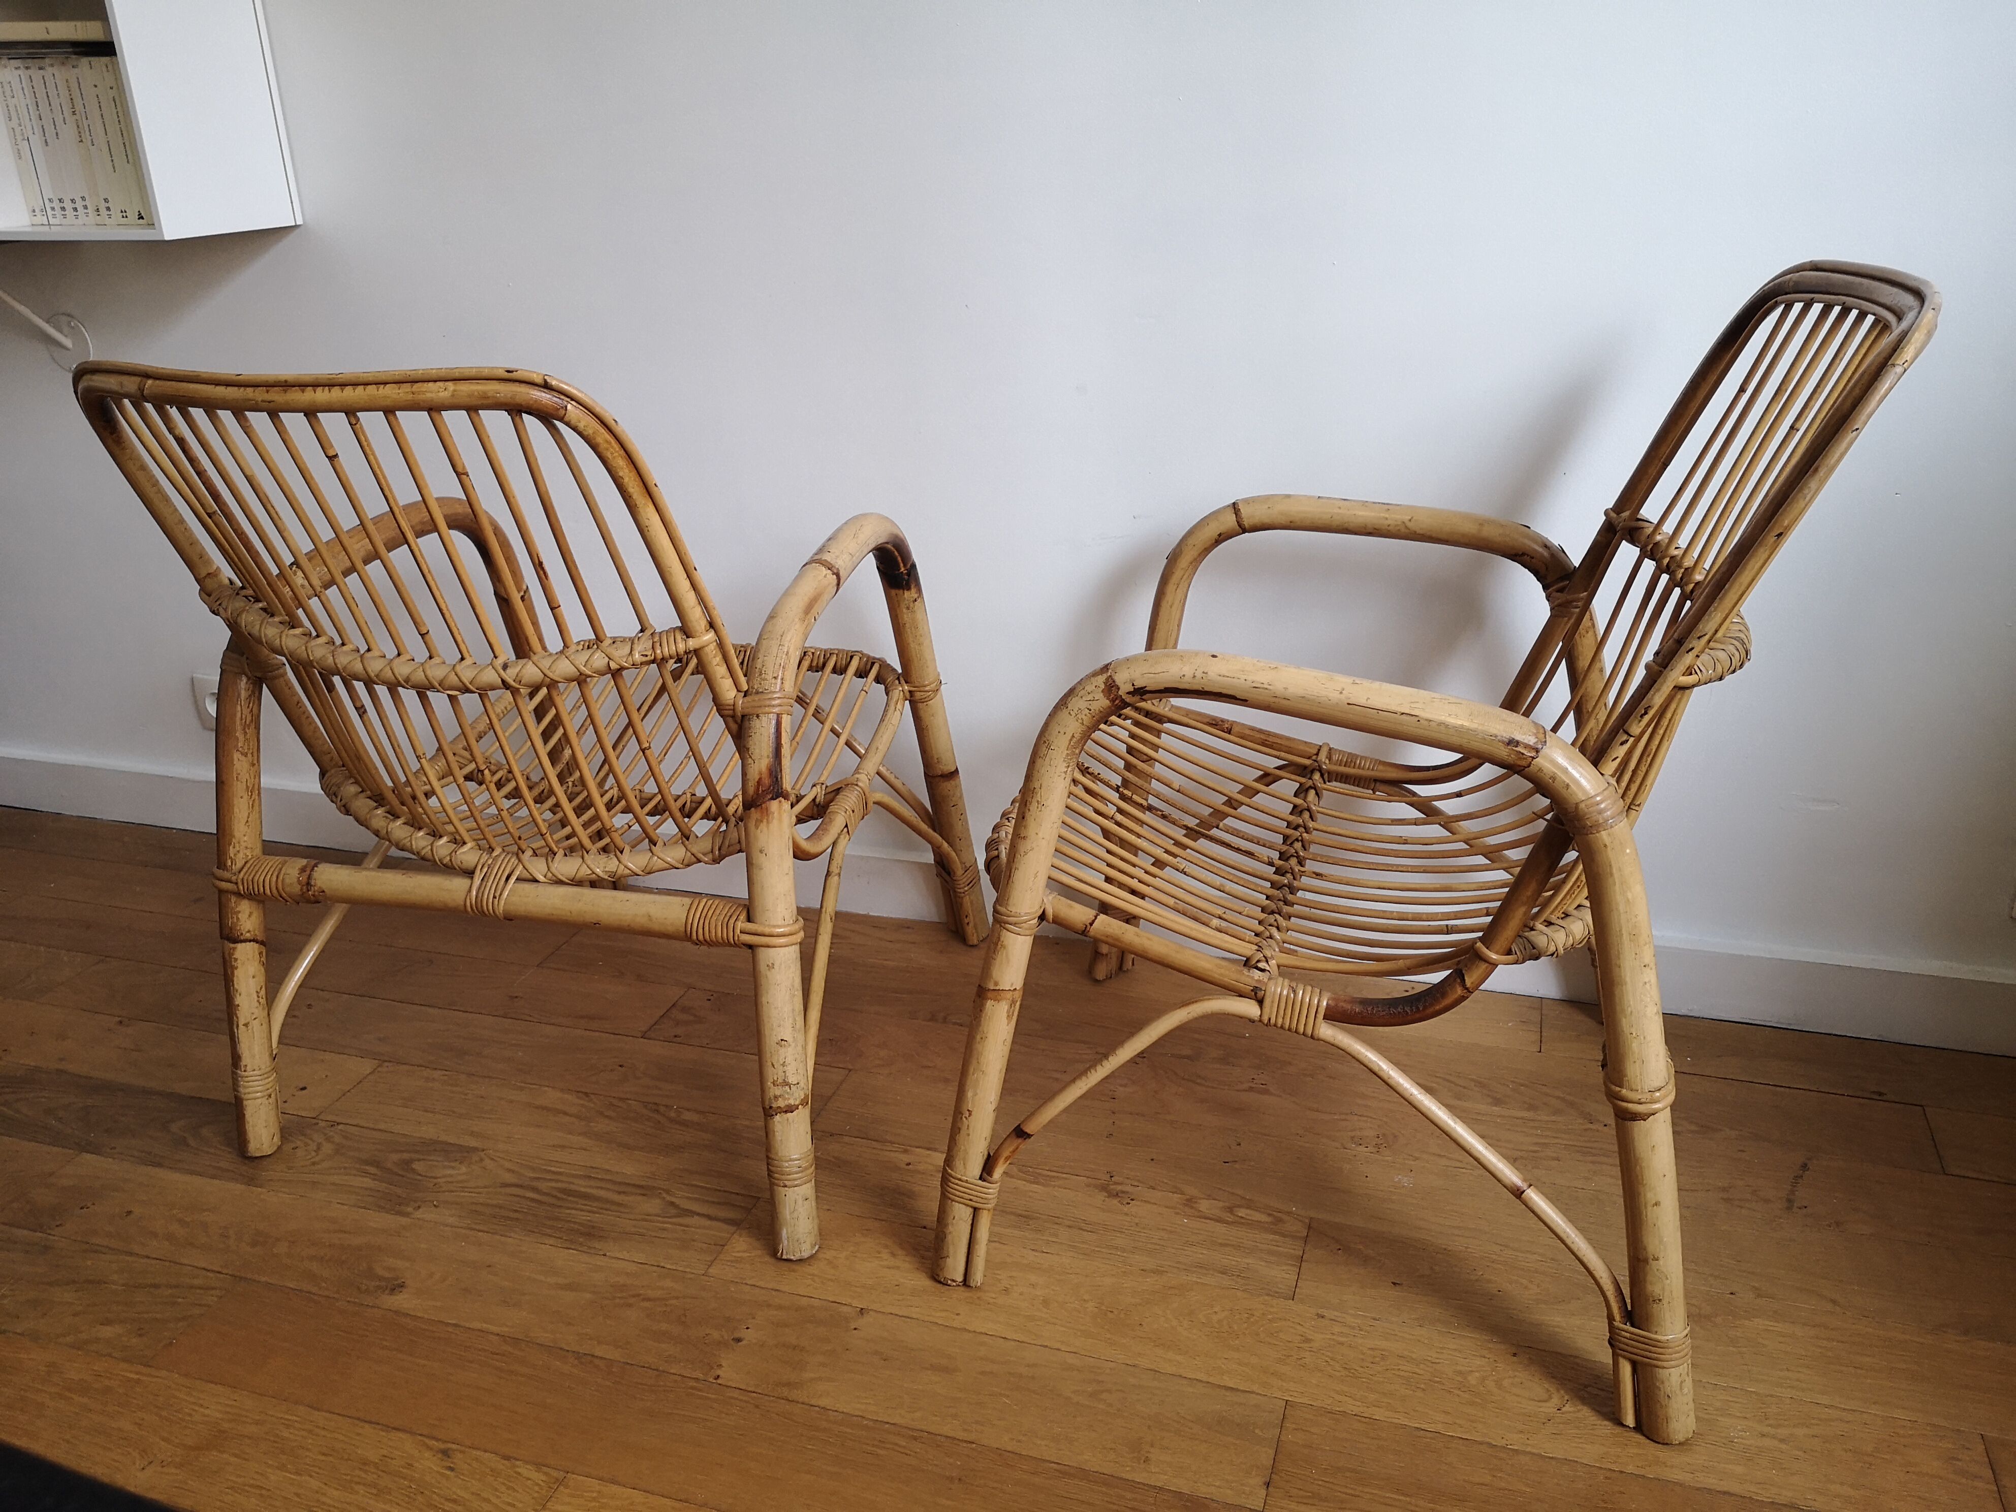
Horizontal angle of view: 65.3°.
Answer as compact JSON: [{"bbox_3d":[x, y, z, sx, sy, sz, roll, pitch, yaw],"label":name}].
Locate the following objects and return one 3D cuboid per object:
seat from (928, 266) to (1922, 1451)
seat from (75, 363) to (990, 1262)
[{"bbox_3d":[0.330,0.004,1.396,0.698,0.834,0.645,4,22,17],"label":"seat"},{"bbox_3d":[-0.426,-0.042,1.619,0.645,0.816,0.698,4,22,16],"label":"seat"}]

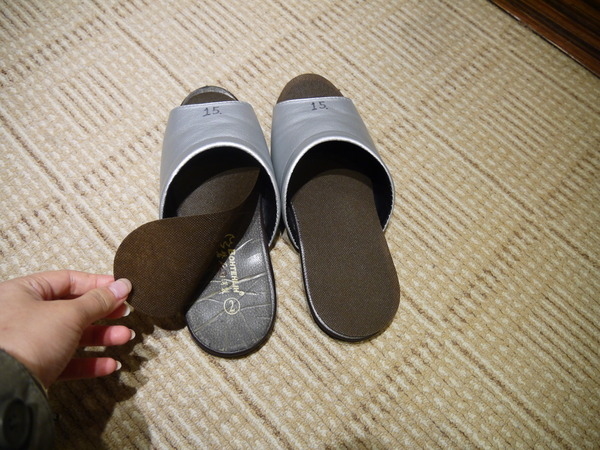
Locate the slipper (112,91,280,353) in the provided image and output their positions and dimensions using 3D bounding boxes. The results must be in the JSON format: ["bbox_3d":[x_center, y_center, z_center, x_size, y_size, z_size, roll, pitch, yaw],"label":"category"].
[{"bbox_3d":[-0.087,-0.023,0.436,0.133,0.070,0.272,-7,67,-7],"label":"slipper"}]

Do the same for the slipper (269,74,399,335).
[{"bbox_3d":[0.030,-0.036,0.451,0.108,0.070,0.275,-5,67,-7],"label":"slipper"}]

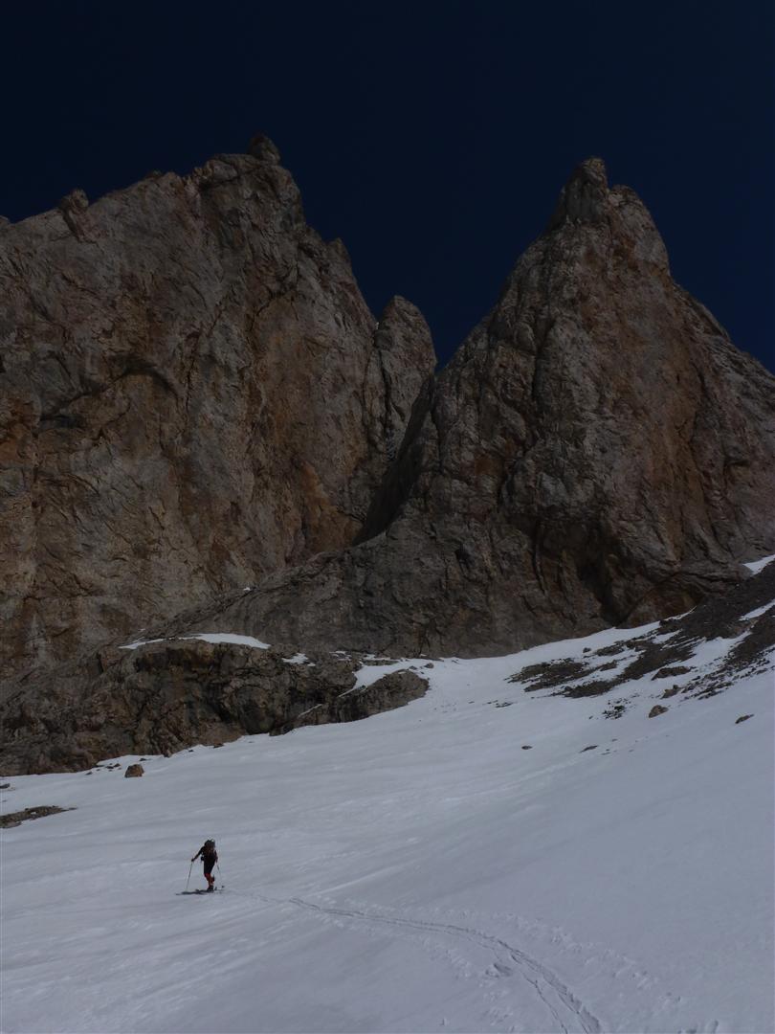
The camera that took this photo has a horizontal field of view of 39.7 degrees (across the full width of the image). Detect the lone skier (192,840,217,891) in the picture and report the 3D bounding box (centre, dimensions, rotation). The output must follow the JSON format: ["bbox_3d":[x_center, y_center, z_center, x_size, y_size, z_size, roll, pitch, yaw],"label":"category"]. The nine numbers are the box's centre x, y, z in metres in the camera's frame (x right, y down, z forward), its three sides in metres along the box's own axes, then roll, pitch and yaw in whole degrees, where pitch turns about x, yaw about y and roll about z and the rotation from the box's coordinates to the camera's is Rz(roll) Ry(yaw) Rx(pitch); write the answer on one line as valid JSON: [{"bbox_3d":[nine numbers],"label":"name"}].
[{"bbox_3d":[-6.242,11.919,36.800,0.660,1.700,0.700,17,-25,-42],"label":"lone skier"}]

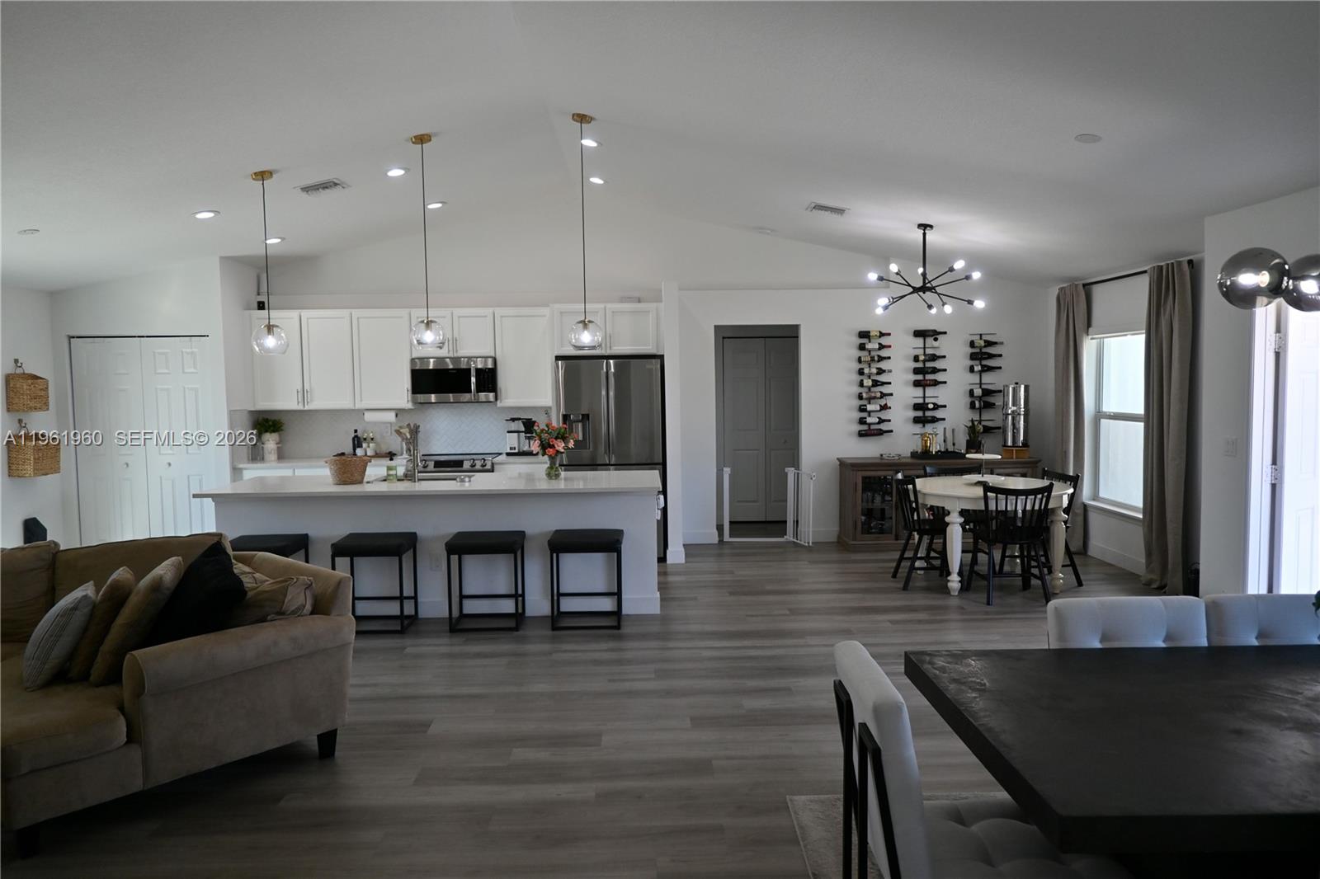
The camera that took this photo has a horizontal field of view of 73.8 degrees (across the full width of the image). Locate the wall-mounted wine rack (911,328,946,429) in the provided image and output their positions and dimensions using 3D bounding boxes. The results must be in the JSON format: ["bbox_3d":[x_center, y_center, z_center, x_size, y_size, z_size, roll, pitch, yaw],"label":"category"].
[{"bbox_3d":[2.567,-0.562,8.386,0.345,0.980,0.120,-1,4,0],"label":"wall-mounted wine rack"}]

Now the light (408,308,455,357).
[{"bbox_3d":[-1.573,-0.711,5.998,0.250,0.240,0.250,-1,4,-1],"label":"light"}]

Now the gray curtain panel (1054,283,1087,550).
[{"bbox_3d":[3.682,-0.185,7.829,0.140,2.370,0.500,-1,4,-1],"label":"gray curtain panel"}]

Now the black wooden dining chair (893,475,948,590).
[{"bbox_3d":[2.075,0.688,6.775,0.480,0.840,0.470,-1,4,-1],"label":"black wooden dining chair"}]

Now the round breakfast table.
[{"bbox_3d":[2.506,0.728,6.763,1.210,0.755,1.210,-1,4,0],"label":"round breakfast table"}]

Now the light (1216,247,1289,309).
[{"bbox_3d":[1.479,-0.401,2.195,0.150,0.150,0.150,-1,4,-1],"label":"light"}]

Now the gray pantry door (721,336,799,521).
[{"bbox_3d":[1.146,-0.107,9.742,0.880,2.040,0.045,-1,4,0],"label":"gray pantry door"}]

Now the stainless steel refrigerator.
[{"bbox_3d":[-0.430,0.181,7.915,0.910,1.775,0.830,-1,4,0],"label":"stainless steel refrigerator"}]

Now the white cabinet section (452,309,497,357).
[{"bbox_3d":[-1.719,-0.999,8.274,0.394,0.451,0.330,-1,4,-1],"label":"white cabinet section"}]

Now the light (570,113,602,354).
[{"bbox_3d":[-0.518,-1.402,5.988,0.230,1.600,0.230,-1,4,0],"label":"light"}]

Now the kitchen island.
[{"bbox_3d":[-1.503,0.751,6.180,3.000,0.900,1.080,-1,4,0],"label":"kitchen island"}]

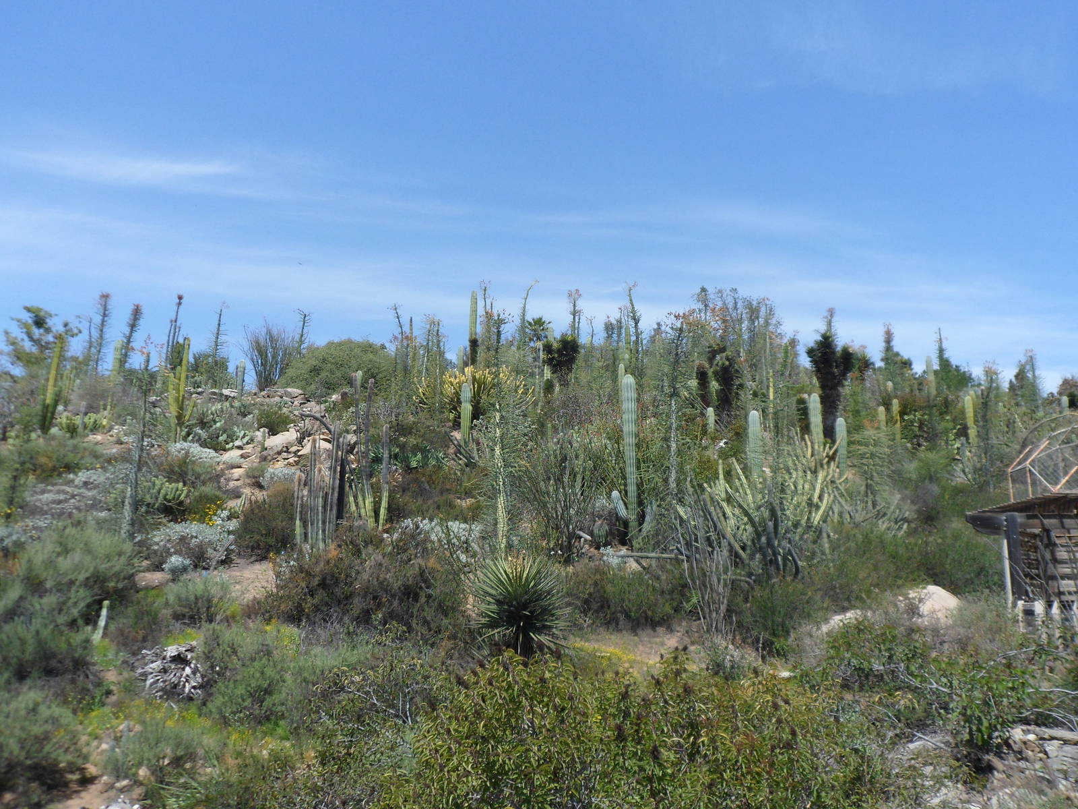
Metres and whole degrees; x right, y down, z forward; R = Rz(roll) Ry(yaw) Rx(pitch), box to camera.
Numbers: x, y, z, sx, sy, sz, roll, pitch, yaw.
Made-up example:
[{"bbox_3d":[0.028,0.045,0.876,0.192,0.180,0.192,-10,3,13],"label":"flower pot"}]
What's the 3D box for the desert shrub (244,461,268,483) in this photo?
[{"bbox_3d":[-6.898,1.642,20.500,0.566,0.555,0.566,3,-11,-18],"label":"desert shrub"}]

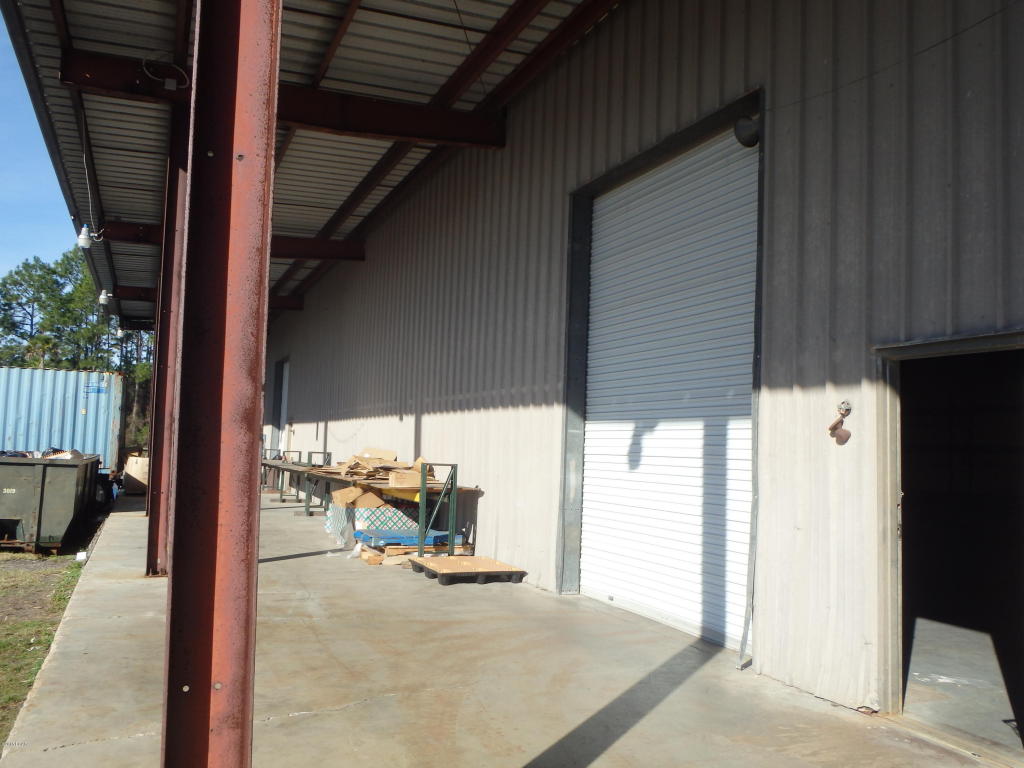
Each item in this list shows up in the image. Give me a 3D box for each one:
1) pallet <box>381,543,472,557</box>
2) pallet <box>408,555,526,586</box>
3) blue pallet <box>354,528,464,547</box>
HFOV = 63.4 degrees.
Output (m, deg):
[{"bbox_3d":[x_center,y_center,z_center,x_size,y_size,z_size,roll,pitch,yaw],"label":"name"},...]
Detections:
[{"bbox_3d":[-1.365,2.279,11.564,1.120,0.135,1.100,4,-5,-24],"label":"pallet"},{"bbox_3d":[-0.541,2.185,9.680,1.020,0.140,1.220,4,-5,-22],"label":"pallet"},{"bbox_3d":[-1.465,2.138,11.615,1.240,0.135,1.020,4,-5,-24],"label":"blue pallet"}]

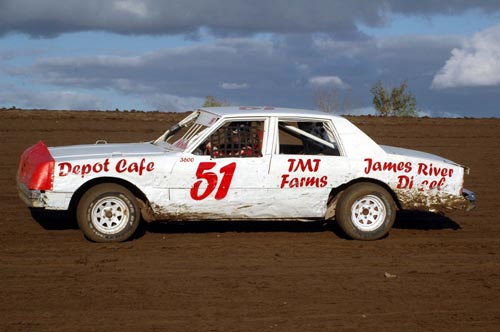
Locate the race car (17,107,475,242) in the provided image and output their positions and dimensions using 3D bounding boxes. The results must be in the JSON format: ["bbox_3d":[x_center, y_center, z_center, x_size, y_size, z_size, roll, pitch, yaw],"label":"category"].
[{"bbox_3d":[-0.068,0.065,16.846,5.130,1.430,1.900,0,4,-17],"label":"race car"}]

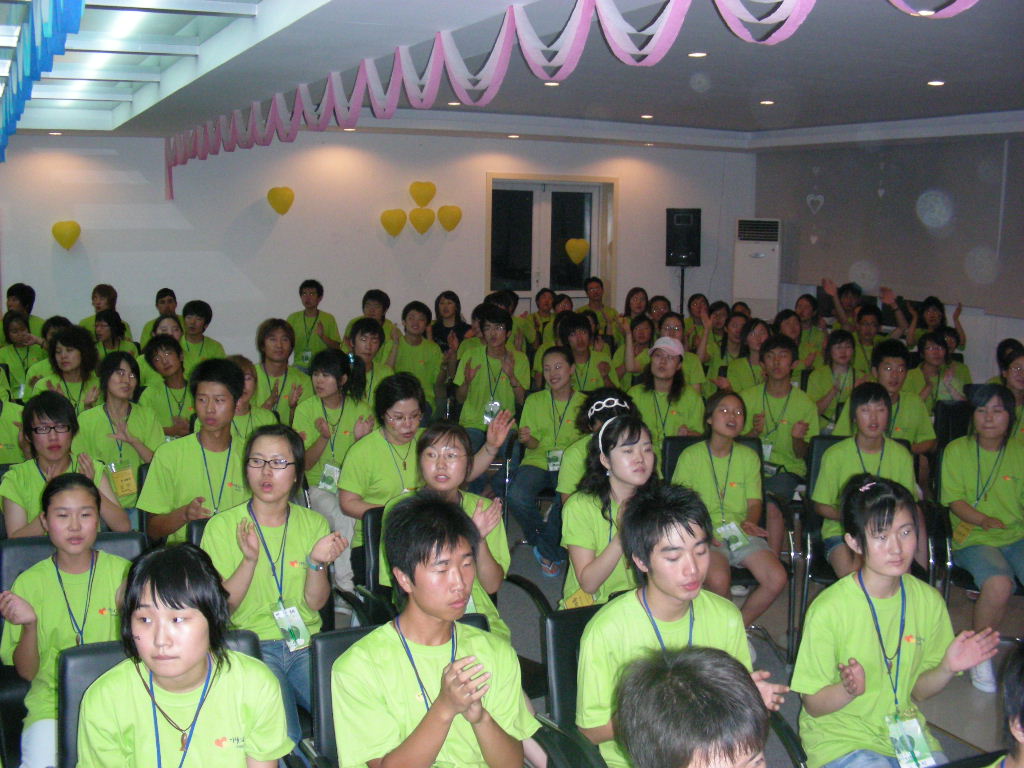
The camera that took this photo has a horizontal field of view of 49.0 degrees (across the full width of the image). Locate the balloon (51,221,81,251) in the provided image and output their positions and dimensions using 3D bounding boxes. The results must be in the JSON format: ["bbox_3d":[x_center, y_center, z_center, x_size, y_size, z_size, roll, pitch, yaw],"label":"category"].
[{"bbox_3d":[-3.838,-1.279,9.684,0.250,0.260,0.170,-2,9,-23],"label":"balloon"}]

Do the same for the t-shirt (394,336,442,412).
[{"bbox_3d":[-0.604,-0.054,7.187,0.390,0.490,0.240,1,9,-2],"label":"t-shirt"}]

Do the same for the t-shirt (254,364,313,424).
[{"bbox_3d":[-1.207,0.146,5.887,0.410,0.490,0.250,0,9,-10],"label":"t-shirt"}]

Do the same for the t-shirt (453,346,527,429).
[{"bbox_3d":[-0.115,0.031,6.300,0.430,0.490,0.270,0,9,-12],"label":"t-shirt"}]

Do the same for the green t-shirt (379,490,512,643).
[{"bbox_3d":[-0.210,0.572,3.557,0.410,0.490,0.250,-2,9,-18],"label":"green t-shirt"}]

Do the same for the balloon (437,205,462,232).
[{"bbox_3d":[-0.653,-1.730,11.750,0.250,0.280,0.130,-3,10,-25],"label":"balloon"}]

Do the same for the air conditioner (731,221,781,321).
[{"bbox_3d":[2.577,-0.886,12.029,0.480,1.730,0.300,2,9,2],"label":"air conditioner"}]

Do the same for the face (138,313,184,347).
[{"bbox_3d":[-2.115,-0.322,6.900,0.160,0.210,0.170,-2,9,-20],"label":"face"}]

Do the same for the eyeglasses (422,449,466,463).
[{"bbox_3d":[-0.217,0.217,3.637,0.138,0.042,0.140,1,9,-2],"label":"eyeglasses"}]

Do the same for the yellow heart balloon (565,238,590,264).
[{"bbox_3d":[0.678,-1.373,11.649,0.250,0.265,0.150,-3,10,-25],"label":"yellow heart balloon"}]

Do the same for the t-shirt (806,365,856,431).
[{"bbox_3d":[1.992,0.107,6.900,0.420,0.480,0.270,1,9,-5],"label":"t-shirt"}]

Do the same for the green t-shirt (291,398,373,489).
[{"bbox_3d":[-0.804,0.287,5.035,0.390,0.460,0.250,0,9,-7],"label":"green t-shirt"}]

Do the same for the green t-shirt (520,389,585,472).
[{"bbox_3d":[0.226,0.260,5.756,0.420,0.470,0.270,0,9,-8],"label":"green t-shirt"}]

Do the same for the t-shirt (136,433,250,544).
[{"bbox_3d":[-1.116,0.448,4.193,0.500,0.560,0.290,-1,9,-15],"label":"t-shirt"}]

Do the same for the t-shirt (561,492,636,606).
[{"bbox_3d":[0.307,0.558,3.536,0.370,0.470,0.240,-7,12,-42],"label":"t-shirt"}]

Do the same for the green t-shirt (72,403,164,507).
[{"bbox_3d":[-1.772,0.345,5.071,0.440,0.530,0.270,-1,9,-18],"label":"green t-shirt"}]

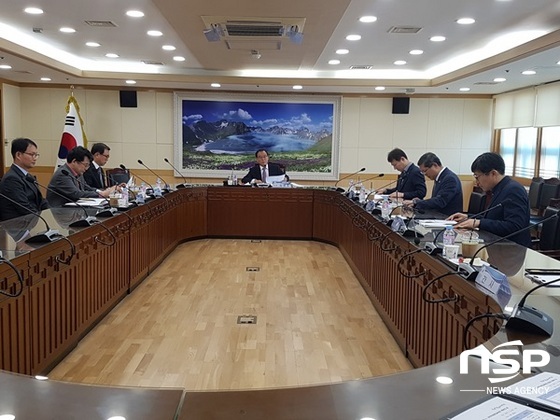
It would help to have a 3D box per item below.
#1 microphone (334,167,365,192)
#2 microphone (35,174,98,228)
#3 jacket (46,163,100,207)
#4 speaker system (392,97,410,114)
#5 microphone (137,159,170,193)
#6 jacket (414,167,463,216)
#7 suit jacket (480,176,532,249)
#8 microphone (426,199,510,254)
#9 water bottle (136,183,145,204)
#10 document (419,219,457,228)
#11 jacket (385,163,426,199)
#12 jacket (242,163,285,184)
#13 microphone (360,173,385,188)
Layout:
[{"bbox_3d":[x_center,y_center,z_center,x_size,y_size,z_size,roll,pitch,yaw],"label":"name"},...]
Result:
[{"bbox_3d":[0.895,-0.384,5.380,0.390,0.320,0.110,1,8,-2],"label":"microphone"},{"bbox_3d":[-1.511,-0.052,2.964,0.450,0.335,0.110,1,8,-1],"label":"microphone"},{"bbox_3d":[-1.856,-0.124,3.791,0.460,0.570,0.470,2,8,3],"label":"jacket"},{"bbox_3d":[2.292,-1.968,7.936,0.325,0.325,0.200,1,8,-1],"label":"speaker system"},{"bbox_3d":[-1.547,-0.409,5.204,0.390,0.400,0.110,2,8,9],"label":"microphone"},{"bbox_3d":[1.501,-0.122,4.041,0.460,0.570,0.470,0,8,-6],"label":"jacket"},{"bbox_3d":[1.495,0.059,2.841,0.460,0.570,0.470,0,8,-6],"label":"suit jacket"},{"bbox_3d":[1.027,0.096,2.343,0.430,0.325,0.110,1,8,-1],"label":"microphone"},{"bbox_3d":[-1.444,-0.194,4.416,0.065,0.205,0.065,1,8,-1],"label":"water bottle"},{"bbox_3d":[1.282,0.098,3.399,0.280,0.030,0.330,1,8,-1],"label":"document"},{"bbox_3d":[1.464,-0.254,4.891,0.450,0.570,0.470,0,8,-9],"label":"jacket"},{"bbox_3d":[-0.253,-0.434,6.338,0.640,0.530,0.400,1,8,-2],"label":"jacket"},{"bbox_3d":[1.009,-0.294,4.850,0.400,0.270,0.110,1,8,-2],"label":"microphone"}]

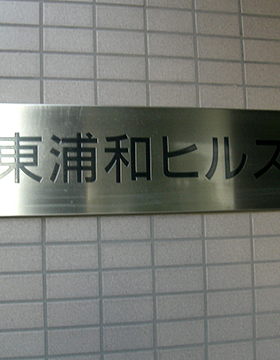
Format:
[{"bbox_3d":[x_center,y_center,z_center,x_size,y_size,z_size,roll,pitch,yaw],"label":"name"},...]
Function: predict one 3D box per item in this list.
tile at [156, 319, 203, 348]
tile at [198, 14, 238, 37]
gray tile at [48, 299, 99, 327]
[{"bbox_3d":[0.077,0.286,0.984,0.095,0.045,0.008,0,-5,-13],"label":"tile"},{"bbox_3d":[0.154,-0.310,1.056,0.095,0.045,0.009,-1,-5,-13],"label":"tile"},{"bbox_3d":[-0.120,0.237,0.944,0.095,0.045,0.009,-1,-5,-13],"label":"gray tile"}]

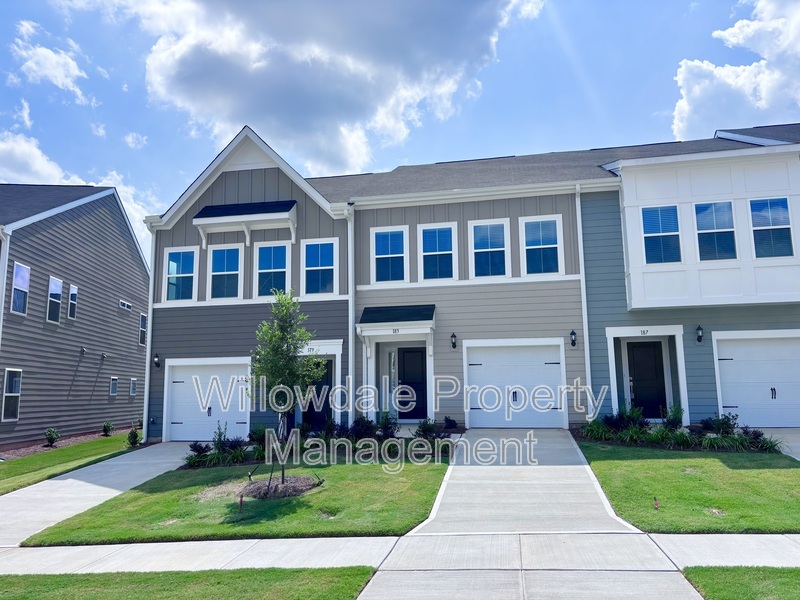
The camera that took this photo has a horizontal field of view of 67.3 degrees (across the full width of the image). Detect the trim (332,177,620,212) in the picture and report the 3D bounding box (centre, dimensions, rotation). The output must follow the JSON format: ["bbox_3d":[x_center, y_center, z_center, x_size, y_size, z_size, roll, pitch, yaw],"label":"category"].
[{"bbox_3d":[1.984,-2.887,16.622,7.747,0.246,0.280,-2,-8,12],"label":"trim"}]

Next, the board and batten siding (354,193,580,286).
[{"bbox_3d":[1.744,-1.614,16.661,6.183,2.257,0.100,-2,-8,12],"label":"board and batten siding"}]

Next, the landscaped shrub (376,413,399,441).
[{"bbox_3d":[-0.300,3.031,14.398,0.520,0.620,0.500,-3,-9,10],"label":"landscaped shrub"}]

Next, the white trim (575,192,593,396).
[{"bbox_3d":[4.805,-0.111,15.620,0.160,5.600,0.100,-3,-9,10],"label":"white trim"}]

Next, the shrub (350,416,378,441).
[{"bbox_3d":[-0.856,3.098,14.489,0.660,0.560,0.620,-3,-9,10],"label":"shrub"}]

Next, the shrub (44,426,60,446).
[{"bbox_3d":[-11.200,4.399,19.366,0.520,0.630,0.520,-2,-8,12],"label":"shrub"}]

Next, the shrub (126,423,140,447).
[{"bbox_3d":[-7.388,3.728,16.658,0.400,0.620,0.400,-2,-8,12],"label":"shrub"}]

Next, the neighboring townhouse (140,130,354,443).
[{"bbox_3d":[-3.460,0.090,22.066,6.200,9.100,11.000,-3,-9,10],"label":"neighboring townhouse"}]

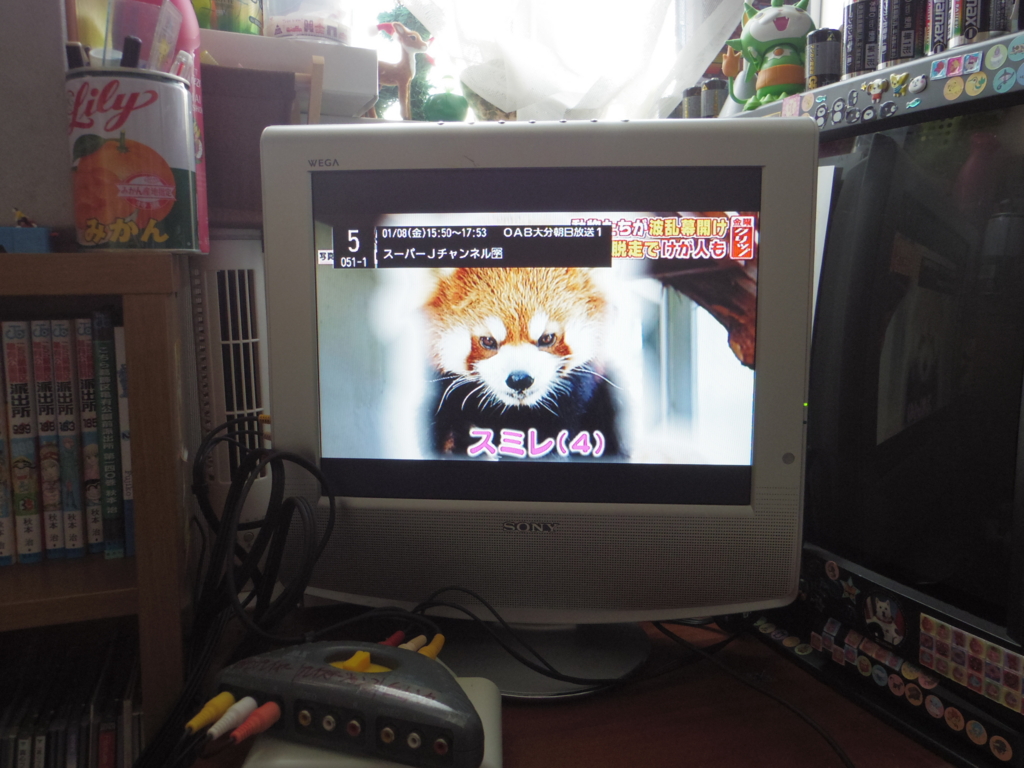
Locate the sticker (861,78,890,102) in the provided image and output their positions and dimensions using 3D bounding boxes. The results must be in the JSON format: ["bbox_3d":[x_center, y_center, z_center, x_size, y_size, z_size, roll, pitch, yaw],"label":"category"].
[{"bbox_3d":[0.262,-0.211,0.576,0.003,0.018,0.022,-3,8,-26],"label":"sticker"}]

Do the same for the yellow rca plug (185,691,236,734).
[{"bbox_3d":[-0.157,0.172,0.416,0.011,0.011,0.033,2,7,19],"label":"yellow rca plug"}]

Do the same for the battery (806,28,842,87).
[{"bbox_3d":[0.250,-0.258,0.640,0.026,0.050,0.026,3,7,20],"label":"battery"}]

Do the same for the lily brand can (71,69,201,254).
[{"bbox_3d":[-0.254,-0.145,0.539,0.076,0.113,0.076,-2,7,-17],"label":"lily brand can"}]

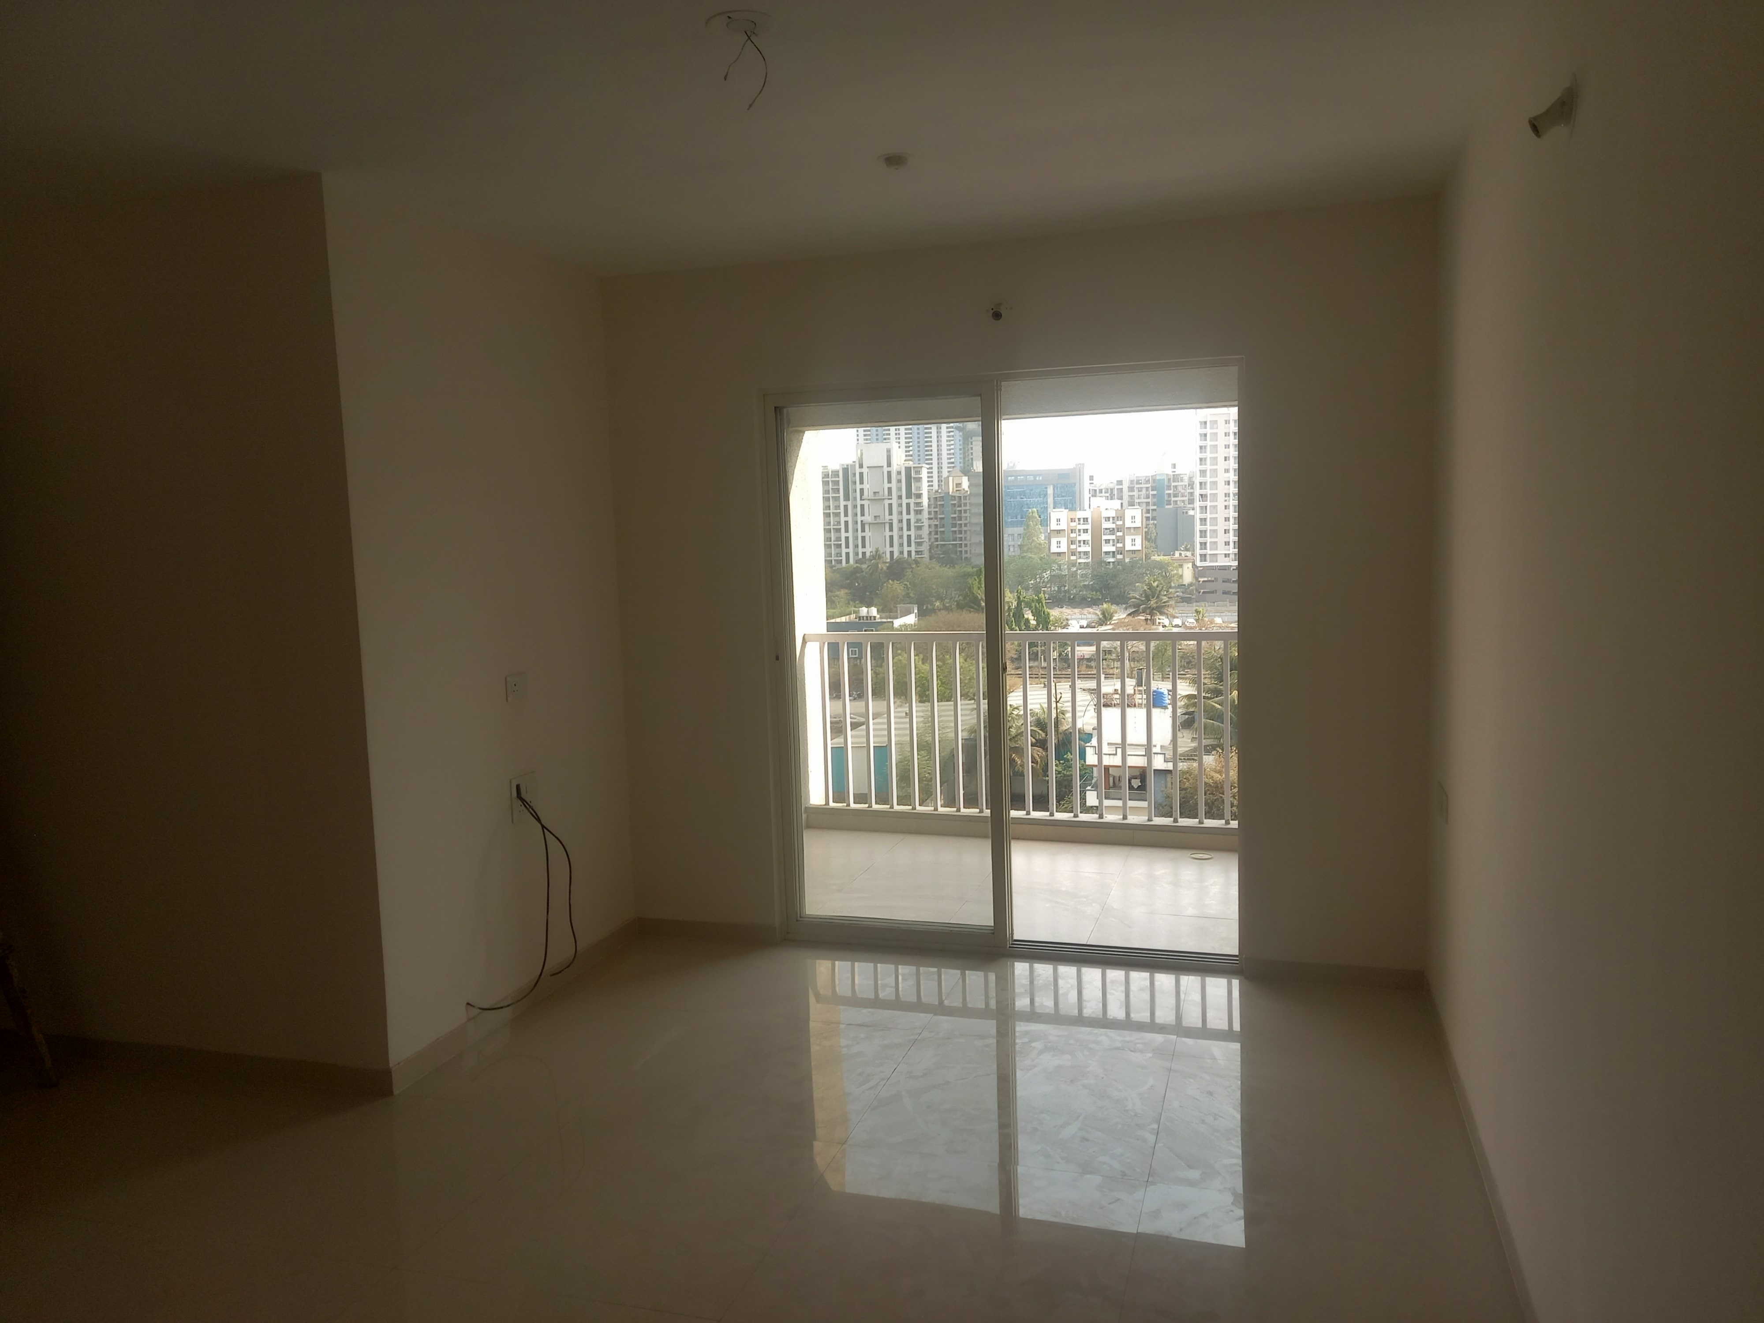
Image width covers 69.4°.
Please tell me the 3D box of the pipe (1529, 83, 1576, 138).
[{"bbox_3d":[1.181,-0.969,2.250,0.073,0.086,0.066,0,6,17],"label":"pipe"}]

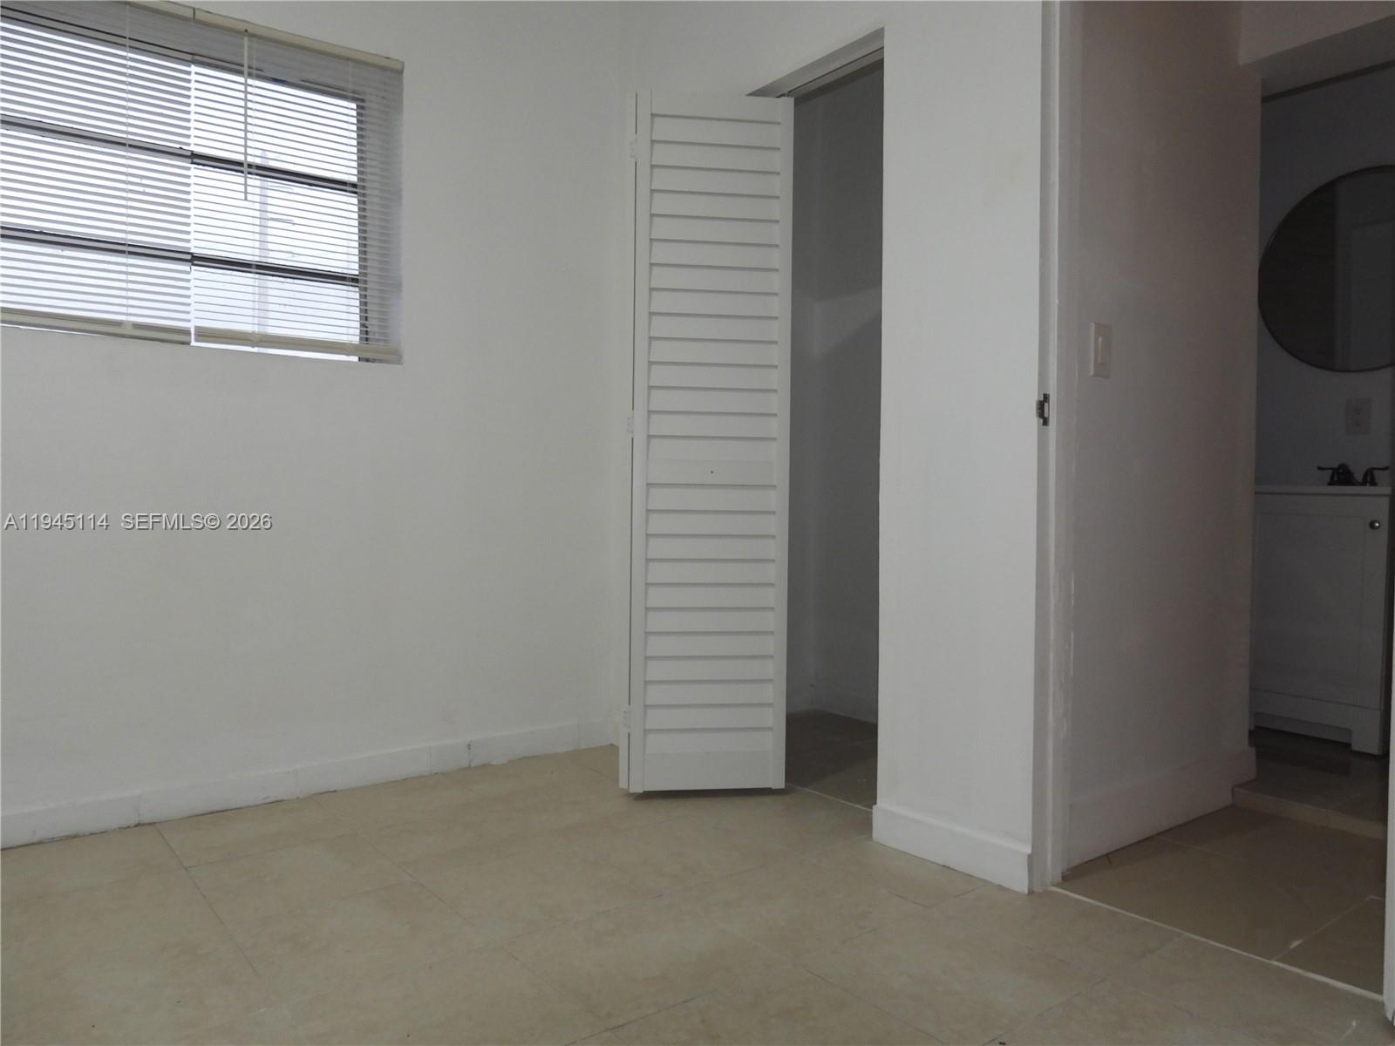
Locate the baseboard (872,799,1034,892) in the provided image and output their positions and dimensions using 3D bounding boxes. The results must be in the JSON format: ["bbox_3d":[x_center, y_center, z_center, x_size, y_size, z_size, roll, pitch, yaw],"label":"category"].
[{"bbox_3d":[0.585,0.757,2.267,0.016,0.090,0.432,0,1,-38],"label":"baseboard"}]

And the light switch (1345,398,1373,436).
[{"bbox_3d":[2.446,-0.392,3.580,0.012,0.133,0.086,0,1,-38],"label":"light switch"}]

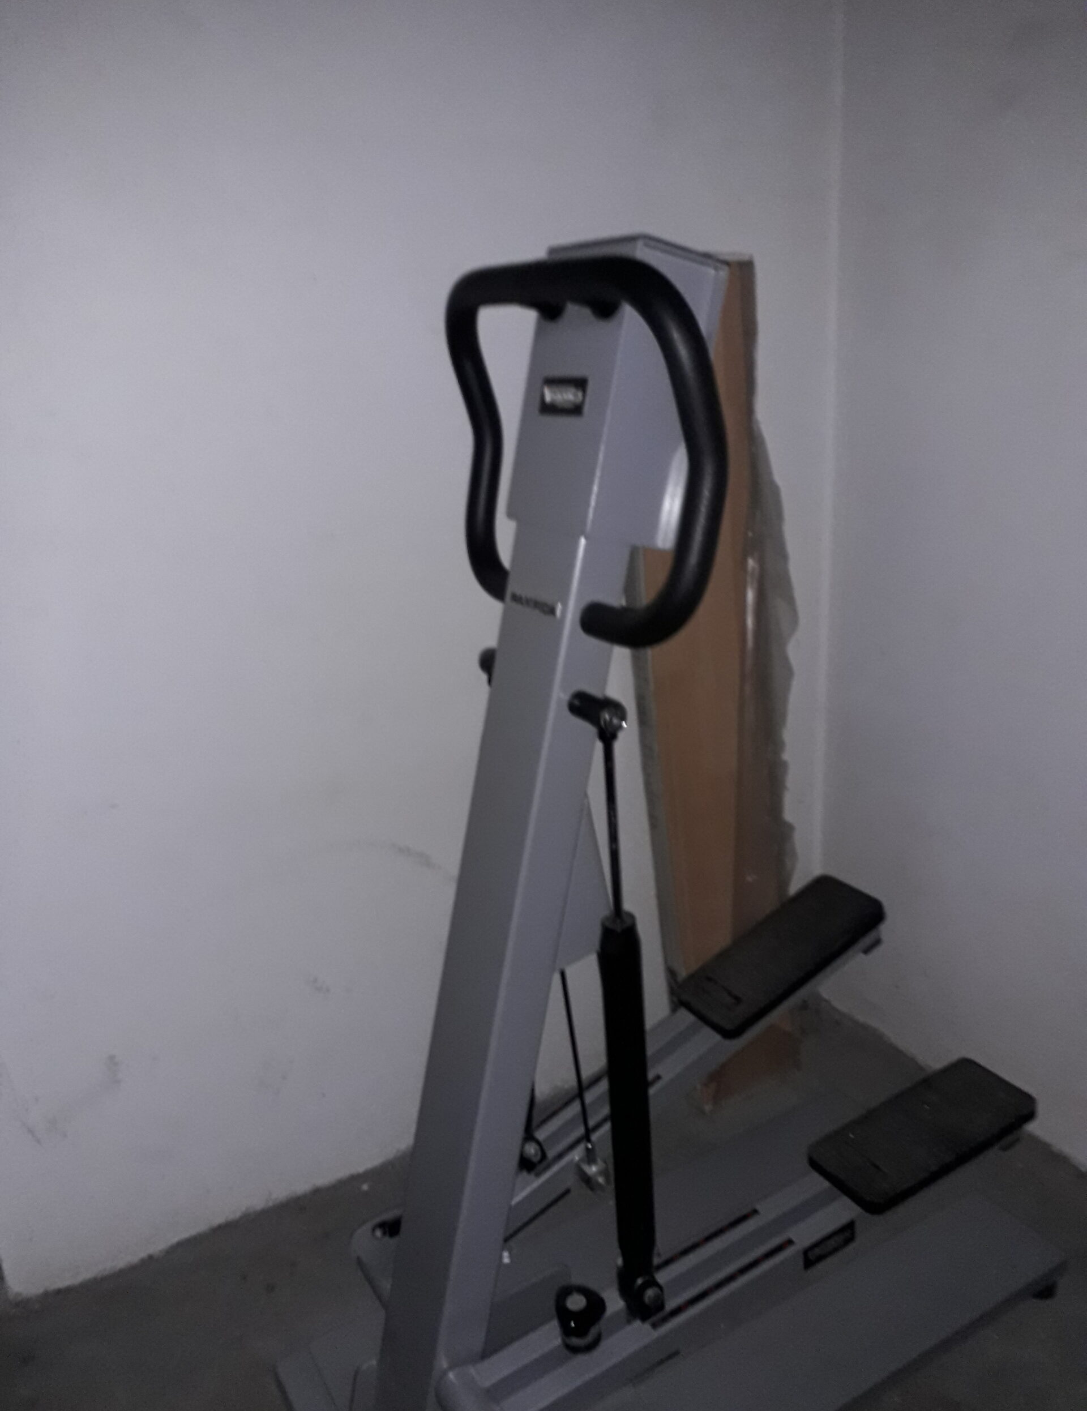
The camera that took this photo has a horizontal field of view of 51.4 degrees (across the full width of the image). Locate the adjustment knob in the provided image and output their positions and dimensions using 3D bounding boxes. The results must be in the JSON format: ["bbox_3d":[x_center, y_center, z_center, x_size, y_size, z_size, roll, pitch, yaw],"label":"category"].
[{"bbox_3d":[0.040,0.675,1.244,0.050,0.052,0.050,-12,20,-26],"label":"adjustment knob"}]

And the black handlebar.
[{"bbox_3d":[0.014,-0.256,1.127,0.090,0.345,0.461,-12,20,-26],"label":"black handlebar"}]

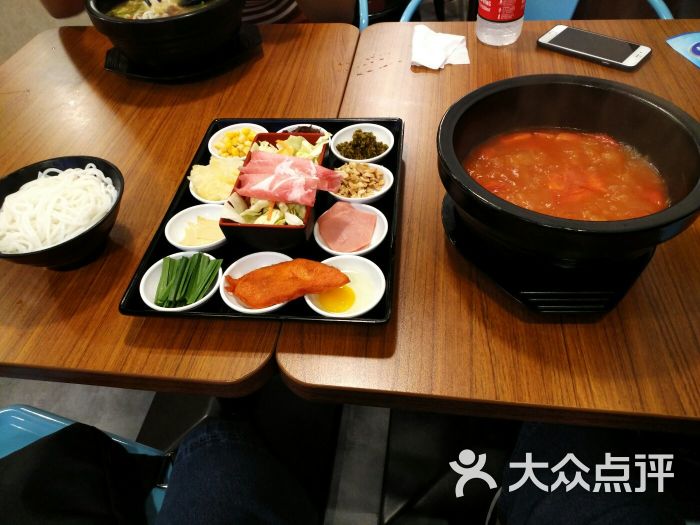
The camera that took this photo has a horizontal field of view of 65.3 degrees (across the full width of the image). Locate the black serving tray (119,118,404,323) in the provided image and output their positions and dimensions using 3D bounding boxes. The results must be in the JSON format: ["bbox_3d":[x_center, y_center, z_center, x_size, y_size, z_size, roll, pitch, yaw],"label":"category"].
[{"bbox_3d":[-0.072,-0.060,0.606,0.249,0.024,0.324,1,47,7],"label":"black serving tray"}]

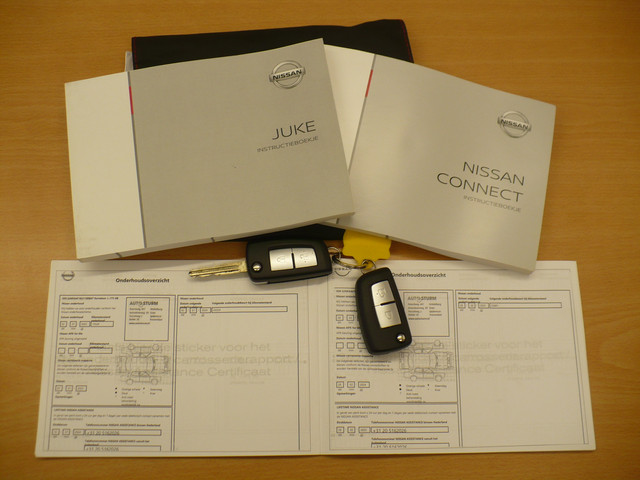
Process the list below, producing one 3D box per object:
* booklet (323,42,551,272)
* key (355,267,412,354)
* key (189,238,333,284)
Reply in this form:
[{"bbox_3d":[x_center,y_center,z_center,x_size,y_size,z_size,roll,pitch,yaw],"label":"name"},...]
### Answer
[{"bbox_3d":[0.080,-0.067,0.551,0.210,0.014,0.147,14,74,-5],"label":"booklet"},{"bbox_3d":[0.047,0.056,0.533,0.034,0.014,0.065,-13,77,-5],"label":"key"},{"bbox_3d":[-0.047,0.018,0.539,0.111,0.014,0.034,-5,76,-3],"label":"key"}]

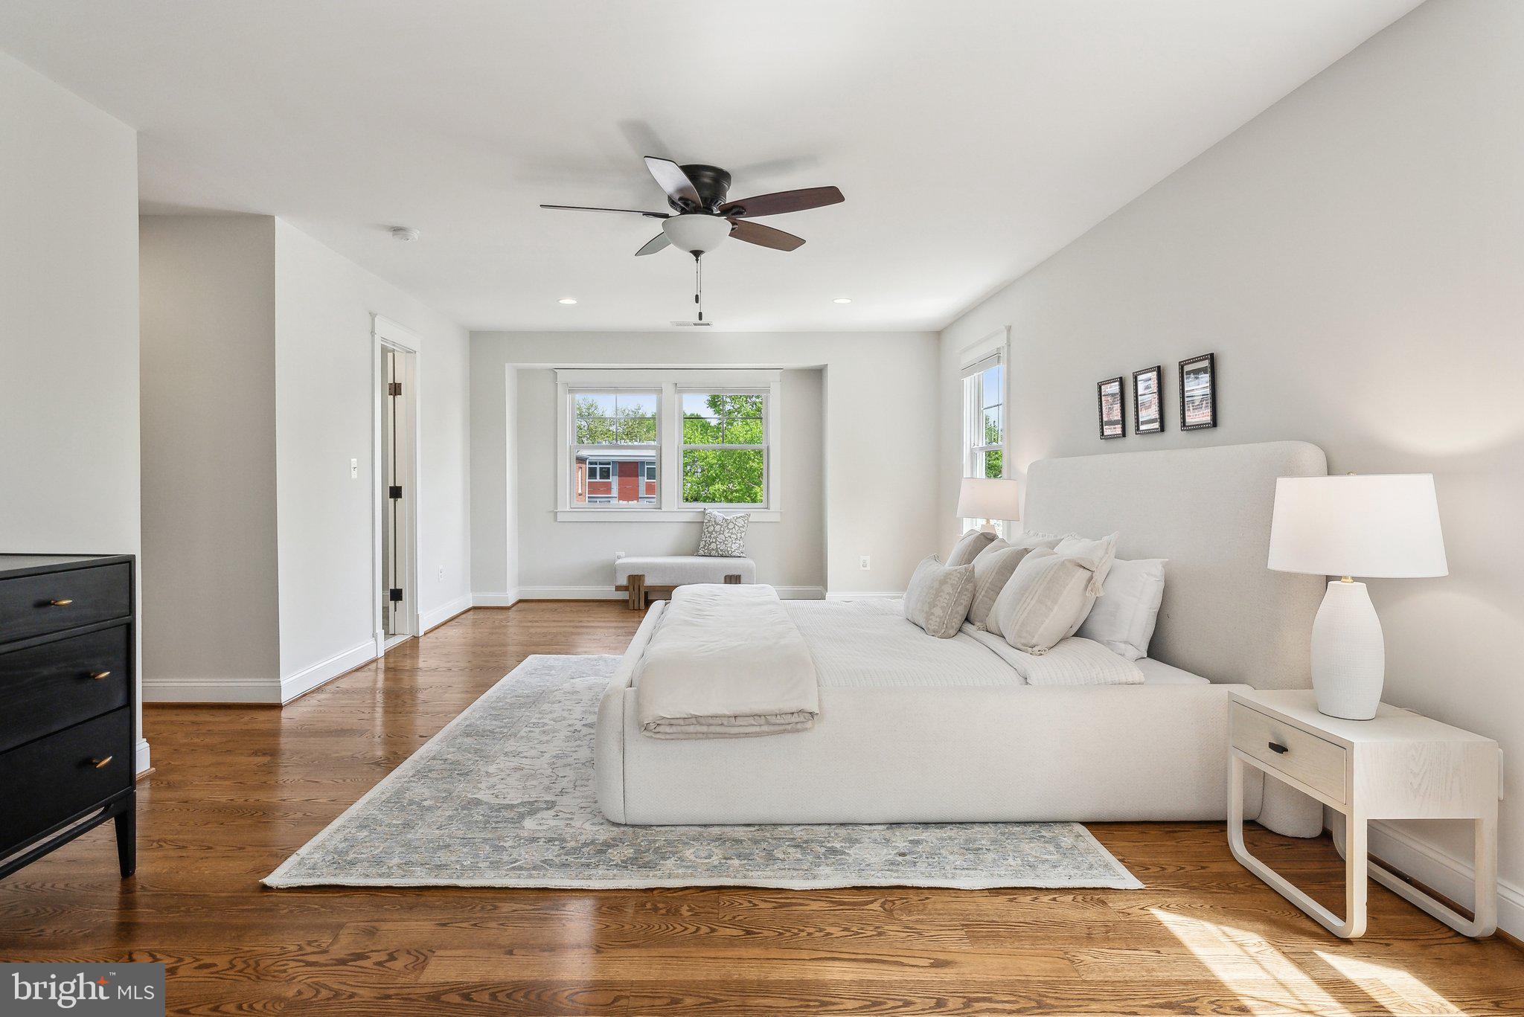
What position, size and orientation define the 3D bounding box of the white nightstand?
[{"bbox_3d":[1.672,0.832,2.287,0.370,0.495,0.500,0,2,-2],"label":"white nightstand"}]

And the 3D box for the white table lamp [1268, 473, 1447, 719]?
[{"bbox_3d":[1.659,0.243,2.280,0.405,0.685,0.405,0,2,-2],"label":"white table lamp"}]

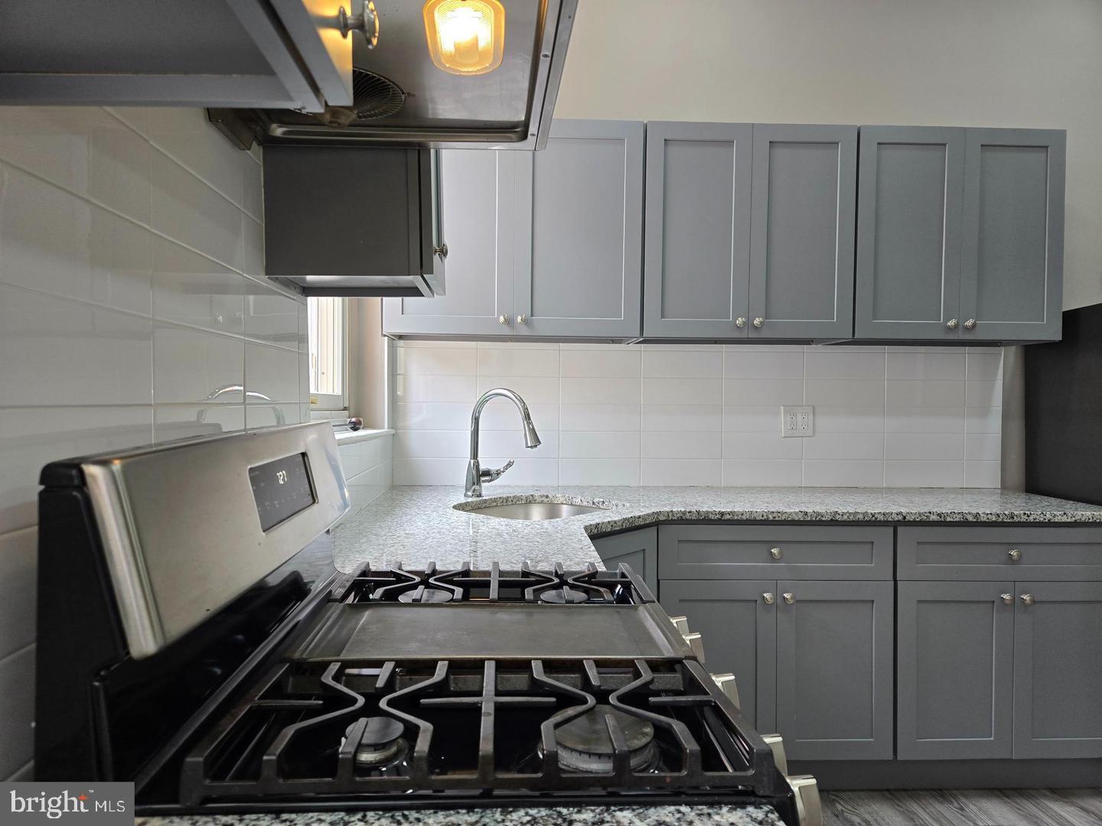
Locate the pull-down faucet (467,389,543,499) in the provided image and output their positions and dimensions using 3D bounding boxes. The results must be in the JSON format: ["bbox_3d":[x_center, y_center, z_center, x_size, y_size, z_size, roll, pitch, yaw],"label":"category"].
[{"bbox_3d":[-0.134,0.106,2.595,0.335,0.388,0.195,2,2,41],"label":"pull-down faucet"}]

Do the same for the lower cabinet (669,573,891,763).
[{"bbox_3d":[0.714,0.818,2.649,0.755,0.584,0.610,0,1,-1],"label":"lower cabinet"}]

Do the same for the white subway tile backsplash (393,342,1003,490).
[{"bbox_3d":[0.599,0.008,2.942,2.451,0.580,0.020,0,1,-1],"label":"white subway tile backsplash"}]

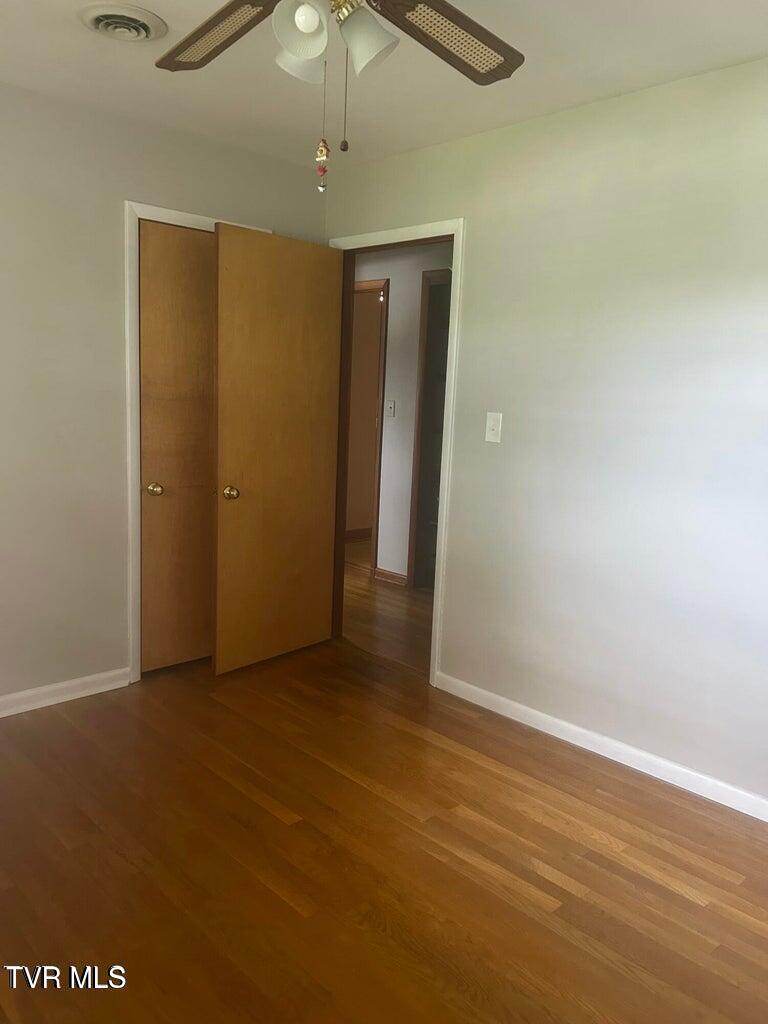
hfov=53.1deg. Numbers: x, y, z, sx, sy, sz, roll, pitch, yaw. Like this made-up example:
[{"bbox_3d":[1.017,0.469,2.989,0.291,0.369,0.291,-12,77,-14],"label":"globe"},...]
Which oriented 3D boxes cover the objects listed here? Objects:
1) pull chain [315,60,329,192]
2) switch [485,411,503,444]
[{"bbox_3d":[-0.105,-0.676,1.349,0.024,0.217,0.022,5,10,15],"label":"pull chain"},{"bbox_3d":[0.458,-0.355,3.237,0.018,0.117,0.073,-6,13,-43],"label":"switch"}]

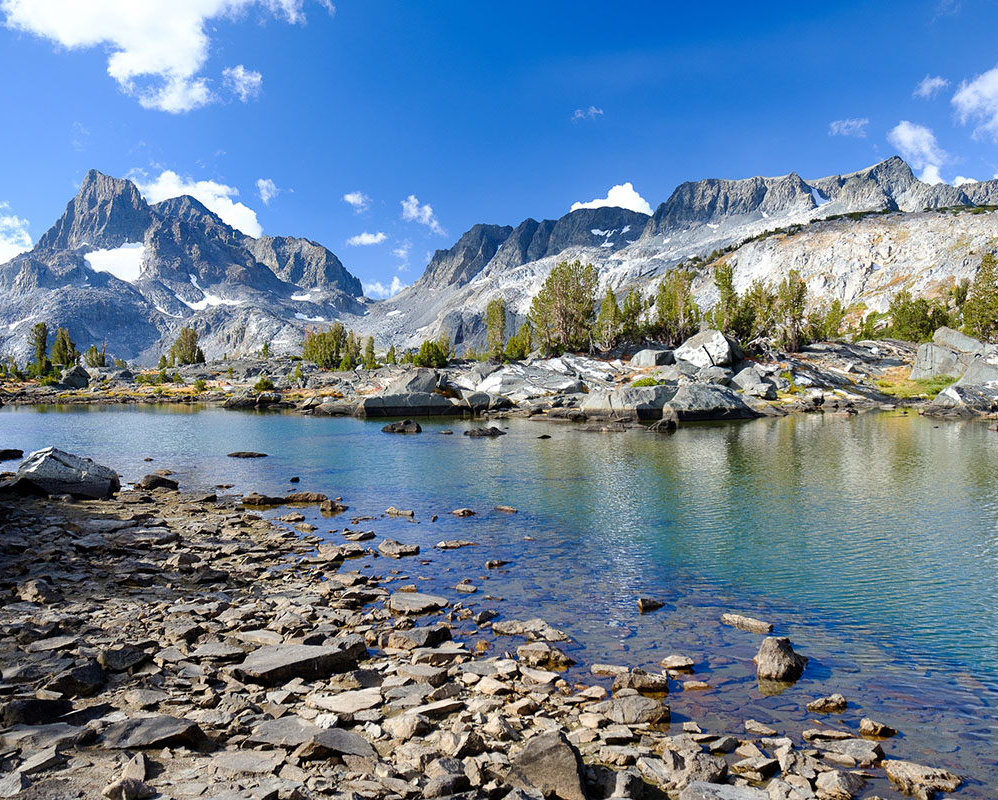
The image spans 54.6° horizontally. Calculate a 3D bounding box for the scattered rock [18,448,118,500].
[{"bbox_3d":[-6.461,1.051,14.525,1.309,0.732,0.851,0,1,-11],"label":"scattered rock"}]

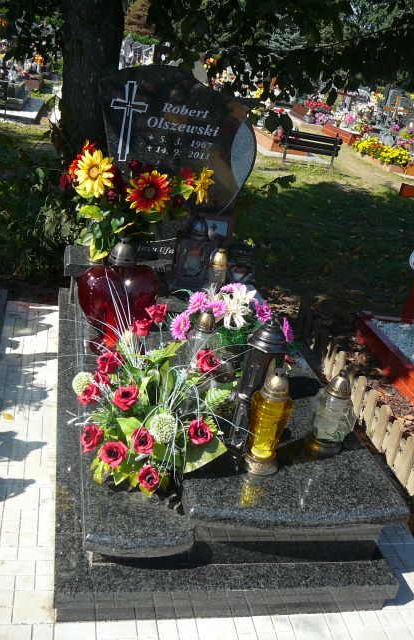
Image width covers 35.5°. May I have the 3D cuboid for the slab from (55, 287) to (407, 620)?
[{"bbox_3d":[-0.100,0.259,2.621,0.968,0.319,2.021,5,24,-14],"label":"slab"}]

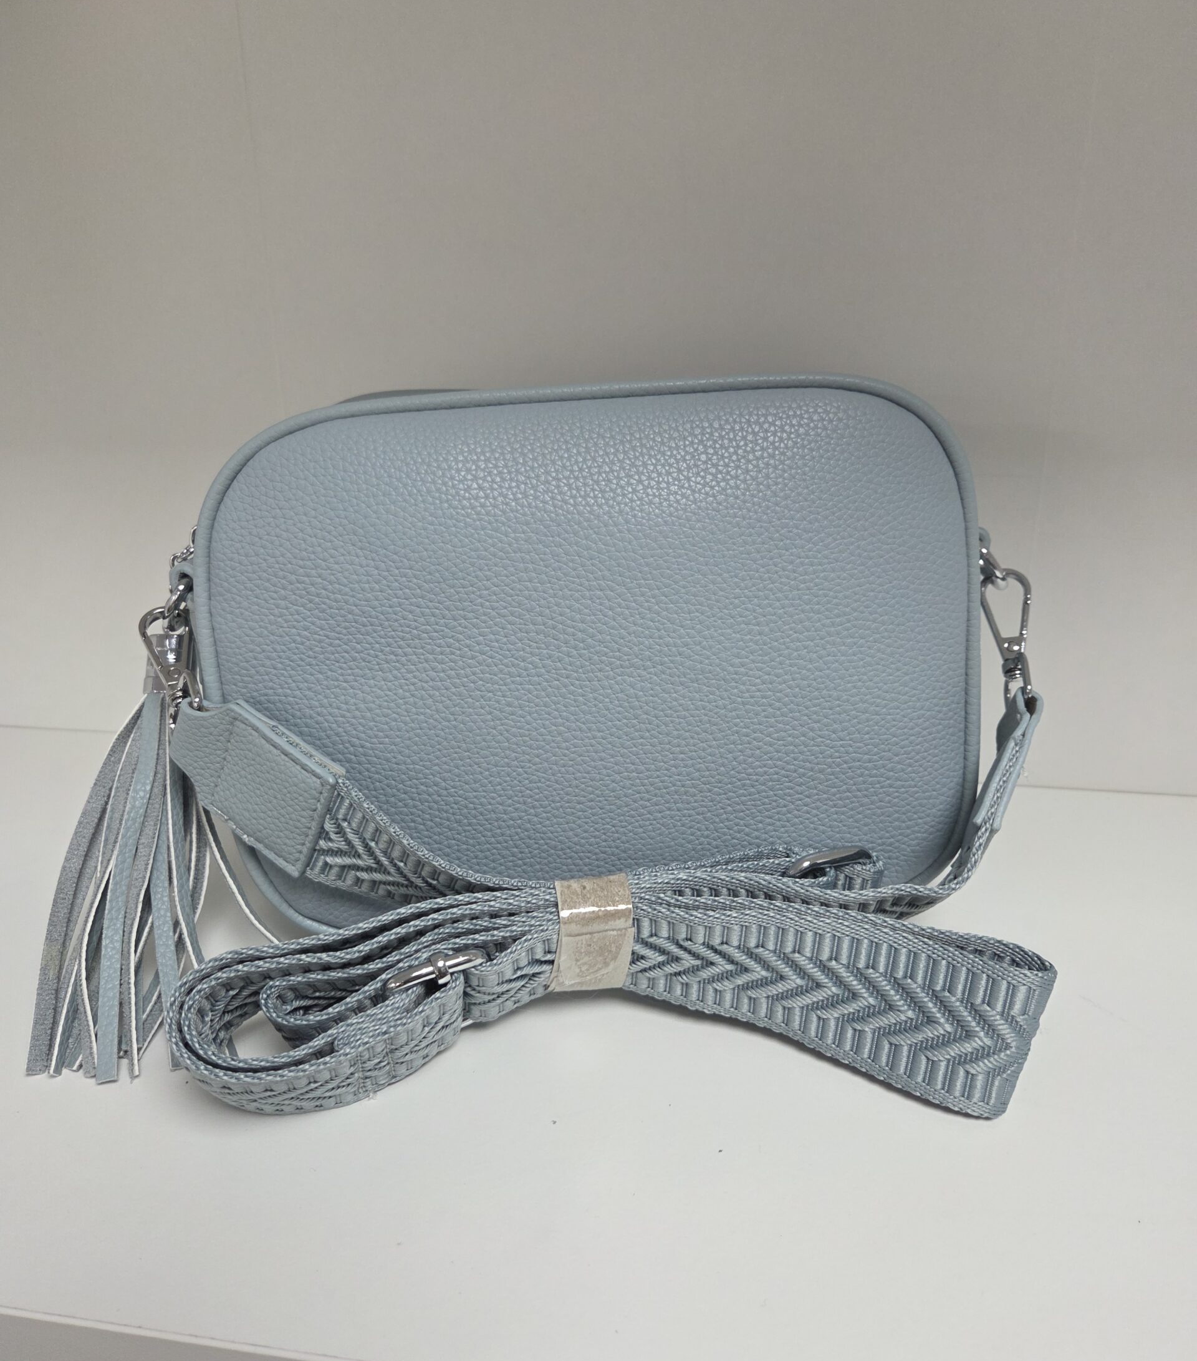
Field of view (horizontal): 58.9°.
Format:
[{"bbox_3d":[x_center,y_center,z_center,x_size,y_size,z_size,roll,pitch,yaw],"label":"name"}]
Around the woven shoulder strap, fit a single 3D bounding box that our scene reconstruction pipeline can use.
[{"bbox_3d":[-0.003,0.034,0.290,0.291,0.111,0.121,-1,21,0],"label":"woven shoulder strap"}]

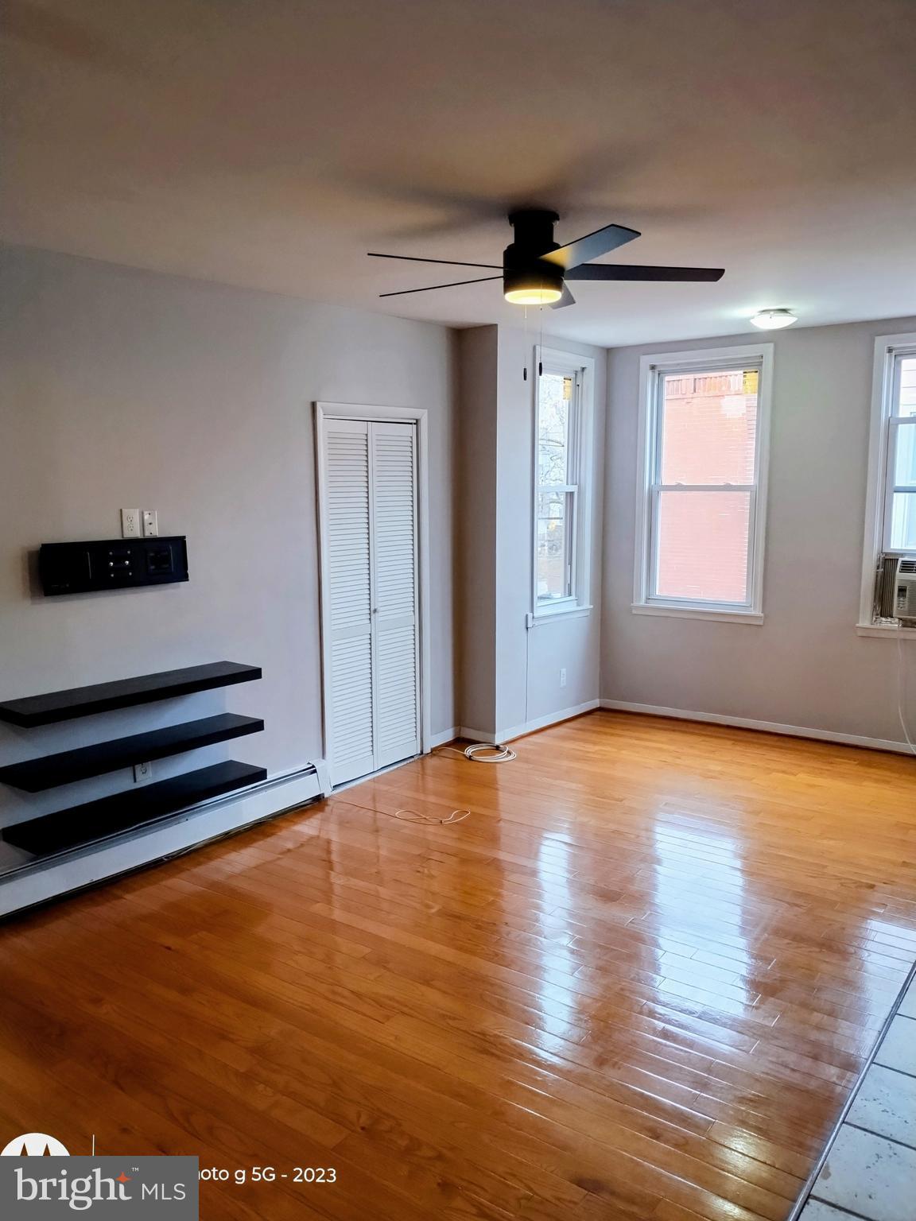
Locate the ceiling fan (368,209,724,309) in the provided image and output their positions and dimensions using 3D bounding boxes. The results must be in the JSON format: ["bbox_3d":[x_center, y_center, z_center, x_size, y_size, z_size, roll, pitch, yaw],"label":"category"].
[{"bbox_3d":[0.227,-1.225,3.056,1.250,0.300,1.290,-7,11,-36],"label":"ceiling fan"}]

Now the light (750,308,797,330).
[{"bbox_3d":[1.769,-1.619,4.932,0.275,0.100,0.275,3,9,19],"label":"light"}]

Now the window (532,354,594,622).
[{"bbox_3d":[0.691,-0.854,5.997,0.130,1.750,0.720,7,11,41],"label":"window"}]

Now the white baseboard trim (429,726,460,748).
[{"bbox_3d":[-0.088,0.820,5.708,0.016,0.085,0.300,7,11,38],"label":"white baseboard trim"}]

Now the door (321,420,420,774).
[{"bbox_3d":[-0.474,-0.058,5.132,0.045,2.015,0.755,7,11,38],"label":"door"}]

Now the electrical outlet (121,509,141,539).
[{"bbox_3d":[-1.428,-0.380,3.857,0.009,0.124,0.080,7,11,38],"label":"electrical outlet"}]

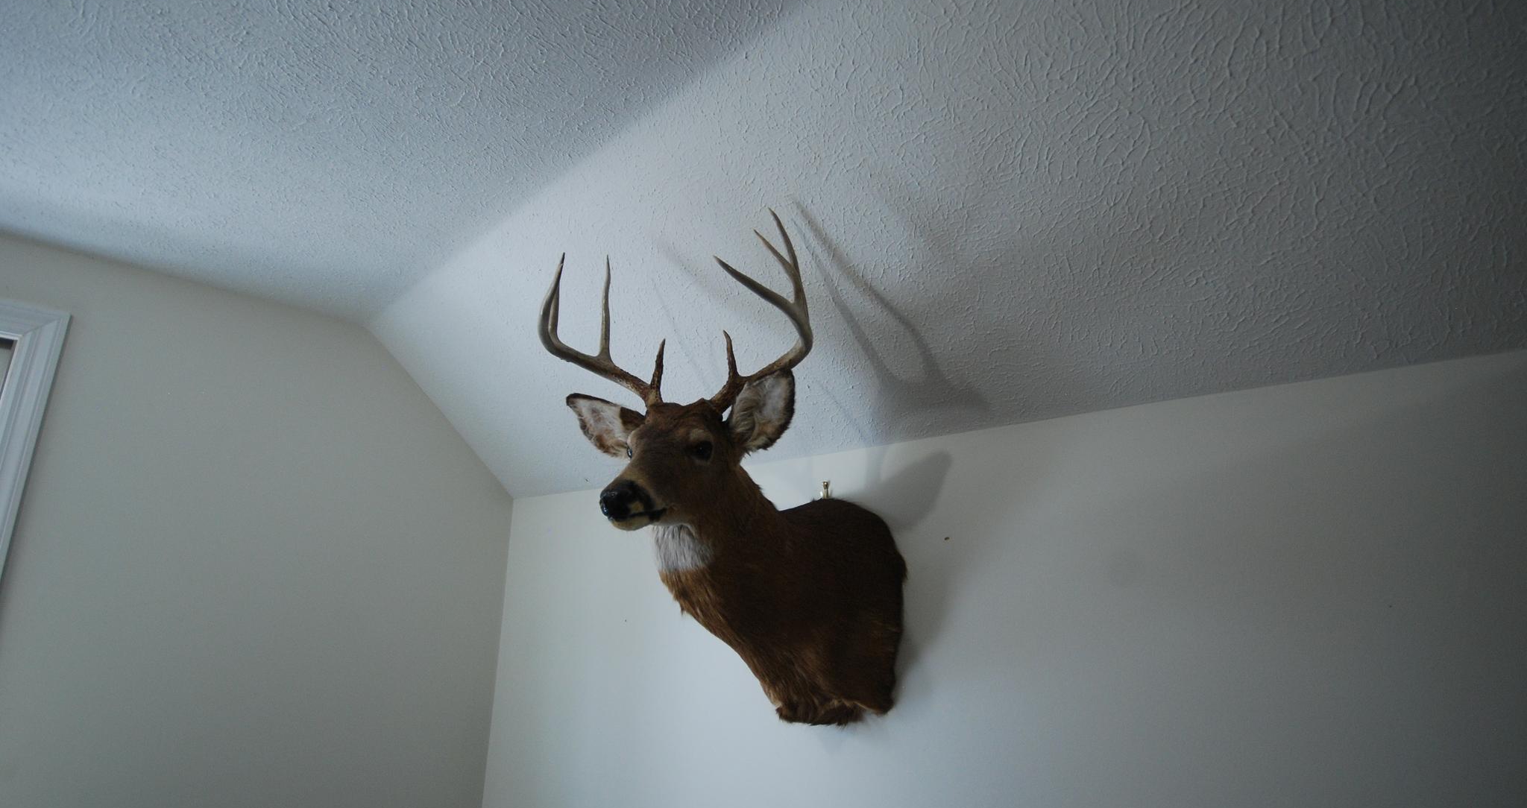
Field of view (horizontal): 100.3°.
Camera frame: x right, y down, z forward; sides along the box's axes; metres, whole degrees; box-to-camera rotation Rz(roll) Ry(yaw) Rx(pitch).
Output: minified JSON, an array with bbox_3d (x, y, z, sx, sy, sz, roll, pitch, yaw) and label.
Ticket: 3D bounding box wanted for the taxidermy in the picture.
[{"bbox_3d":[-0.022,0.159,1.026,0.420,0.760,0.610,-10,-17,35],"label":"taxidermy"}]

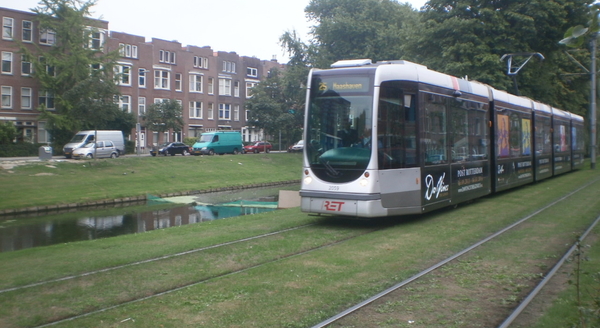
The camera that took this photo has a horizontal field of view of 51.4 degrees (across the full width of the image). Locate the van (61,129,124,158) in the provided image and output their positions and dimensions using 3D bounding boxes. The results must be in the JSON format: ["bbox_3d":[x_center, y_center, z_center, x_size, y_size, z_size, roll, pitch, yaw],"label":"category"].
[{"bbox_3d":[-18.652,-1.766,56.500,2.000,2.520,5.400,2,3,31],"label":"van"}]

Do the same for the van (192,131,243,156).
[{"bbox_3d":[-8.279,-2.029,63.000,1.950,2.280,5.200,2,3,31],"label":"van"}]

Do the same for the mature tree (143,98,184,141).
[{"bbox_3d":[-12.578,-3.336,57.500,3.900,5.300,3.900,2,3,31],"label":"mature tree"}]

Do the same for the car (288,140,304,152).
[{"bbox_3d":[0.440,-2.227,78.500,1.720,1.520,4.100,2,3,31],"label":"car"}]

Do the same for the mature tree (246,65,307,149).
[{"bbox_3d":[-2.861,-5.889,70.000,6.800,9.900,6.600,0,3,0],"label":"mature tree"}]

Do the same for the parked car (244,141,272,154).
[{"bbox_3d":[-4.981,-1.980,74.000,1.700,1.430,4.150,2,3,31],"label":"parked car"}]

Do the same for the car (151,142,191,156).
[{"bbox_3d":[-13.229,-1.526,63.500,1.700,1.400,4.100,2,3,31],"label":"car"}]

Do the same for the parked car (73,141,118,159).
[{"bbox_3d":[-16.837,-1.147,51.500,1.600,1.460,3.650,2,3,31],"label":"parked car"}]

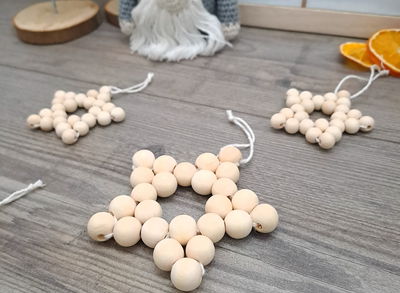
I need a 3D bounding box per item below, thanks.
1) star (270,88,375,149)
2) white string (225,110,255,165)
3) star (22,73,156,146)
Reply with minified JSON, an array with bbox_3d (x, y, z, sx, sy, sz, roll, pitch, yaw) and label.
[{"bbox_3d":[0.082,-0.020,0.259,0.067,0.010,0.064,2,39,9],"label":"star"},{"bbox_3d":[0.025,-0.008,0.251,0.020,0.008,0.058,-5,39,0],"label":"white string"},{"bbox_3d":[-0.083,-0.035,0.295,0.067,0.010,0.099,7,40,14],"label":"star"}]

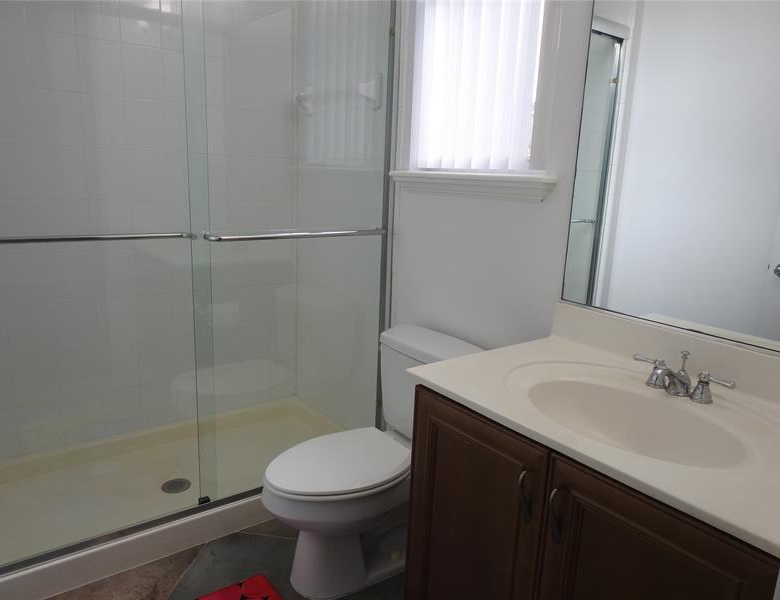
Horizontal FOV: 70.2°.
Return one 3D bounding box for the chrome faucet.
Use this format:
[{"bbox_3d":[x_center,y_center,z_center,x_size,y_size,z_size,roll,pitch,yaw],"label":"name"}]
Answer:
[{"bbox_3d":[0.610,0.163,1.207,0.145,0.096,0.227,-7,15,-36],"label":"chrome faucet"}]

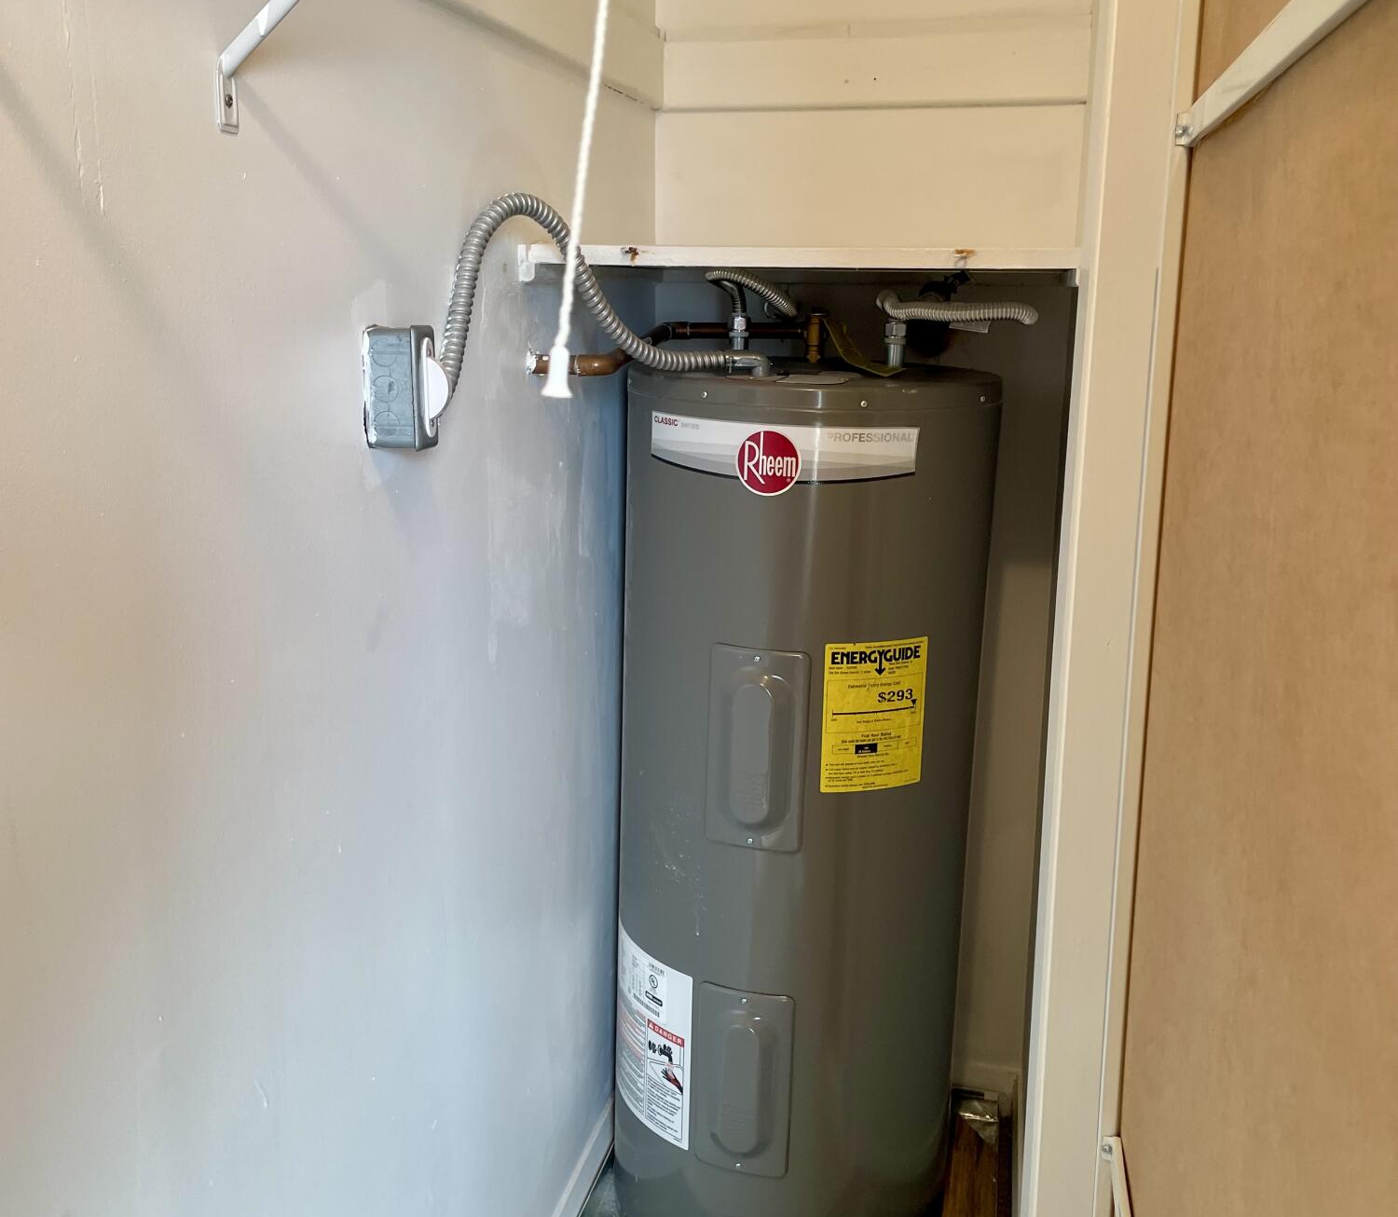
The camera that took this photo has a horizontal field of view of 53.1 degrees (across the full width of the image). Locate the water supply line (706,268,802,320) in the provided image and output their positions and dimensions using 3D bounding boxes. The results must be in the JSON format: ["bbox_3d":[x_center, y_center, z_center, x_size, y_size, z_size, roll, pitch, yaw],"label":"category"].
[{"bbox_3d":[0.072,-0.424,1.894,0.125,0.065,0.120,3,14,12],"label":"water supply line"}]

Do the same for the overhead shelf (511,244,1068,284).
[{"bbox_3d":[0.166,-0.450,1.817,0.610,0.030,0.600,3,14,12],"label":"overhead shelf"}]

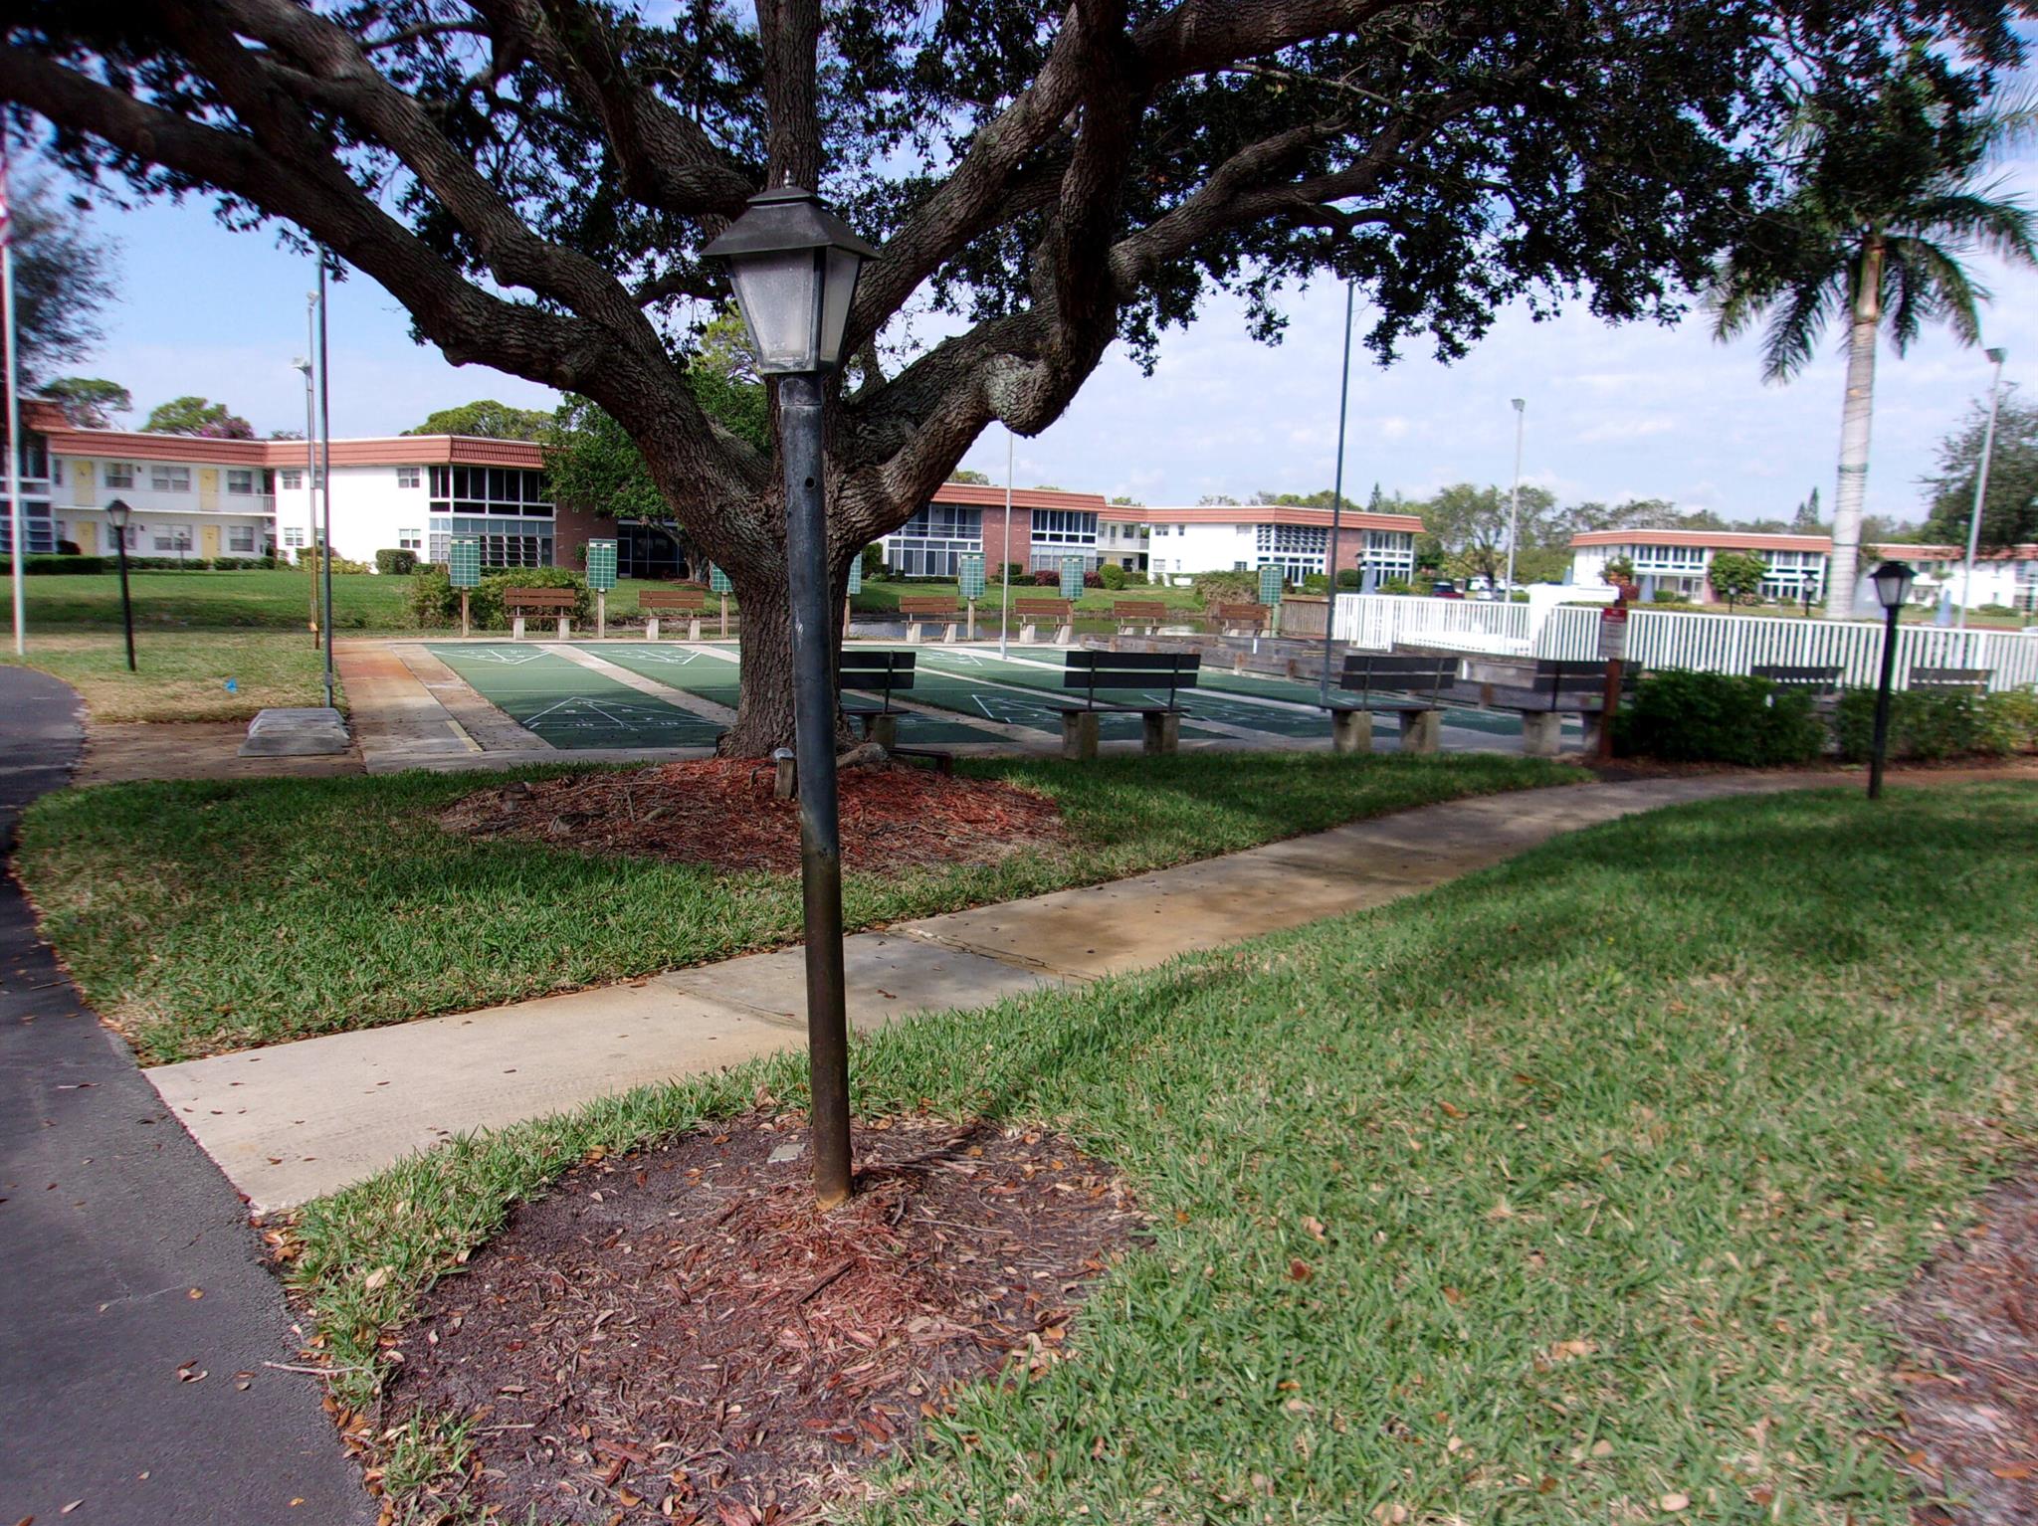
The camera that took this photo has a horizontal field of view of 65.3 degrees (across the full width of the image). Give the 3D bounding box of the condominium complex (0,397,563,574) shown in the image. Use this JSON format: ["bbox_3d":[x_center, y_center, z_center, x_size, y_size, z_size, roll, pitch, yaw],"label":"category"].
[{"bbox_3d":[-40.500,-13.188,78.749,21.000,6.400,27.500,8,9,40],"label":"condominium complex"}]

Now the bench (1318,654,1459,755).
[{"bbox_3d":[3.418,-0.566,15.010,1.280,0.920,0.530,-1,8,-24],"label":"bench"}]

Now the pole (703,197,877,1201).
[{"bbox_3d":[-0.434,-0.095,3.312,0.270,2.120,0.270,0,8,13],"label":"pole"}]

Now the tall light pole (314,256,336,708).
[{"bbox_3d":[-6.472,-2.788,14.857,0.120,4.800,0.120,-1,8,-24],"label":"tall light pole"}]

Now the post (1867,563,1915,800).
[{"bbox_3d":[7.347,-0.698,13.509,0.290,2.018,0.290,-3,9,-36],"label":"post"}]

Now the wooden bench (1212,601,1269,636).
[{"bbox_3d":[5.059,-2.983,34.729,1.250,0.920,0.540,-1,8,-24],"label":"wooden bench"}]

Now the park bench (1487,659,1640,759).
[{"bbox_3d":[5.471,-0.573,15.869,1.330,0.920,0.500,-1,8,-21],"label":"park bench"}]

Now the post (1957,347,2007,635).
[{"bbox_3d":[15.939,-3.902,26.500,0.350,5.900,0.350,-1,8,-24],"label":"post"}]

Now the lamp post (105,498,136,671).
[{"bbox_3d":[-11.618,-2.309,20.676,0.290,2.230,0.290,-1,8,-24],"label":"lamp post"}]

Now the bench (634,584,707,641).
[{"bbox_3d":[-6.402,-2.720,29.615,1.250,0.920,0.540,-1,8,-24],"label":"bench"}]

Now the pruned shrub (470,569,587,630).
[{"bbox_3d":[-10.019,-3.434,32.623,2.400,1.300,1.600,-1,8,-24],"label":"pruned shrub"}]

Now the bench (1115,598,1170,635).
[{"bbox_3d":[2.673,-2.929,33.664,1.250,0.920,0.540,-1,8,-24],"label":"bench"}]

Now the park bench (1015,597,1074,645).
[{"bbox_3d":[0.543,-3.037,34.162,1.290,0.940,0.500,-1,8,-24],"label":"park bench"}]

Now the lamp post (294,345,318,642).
[{"bbox_3d":[-12.270,-4.595,27.390,0.400,4.870,0.250,2,7,0],"label":"lamp post"}]

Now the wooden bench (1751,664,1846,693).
[{"bbox_3d":[7.752,-0.574,16.271,1.270,0.910,0.530,-1,8,-24],"label":"wooden bench"}]

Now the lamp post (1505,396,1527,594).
[{"bbox_3d":[11.507,-5.466,37.000,0.330,5.900,0.330,-1,8,-24],"label":"lamp post"}]

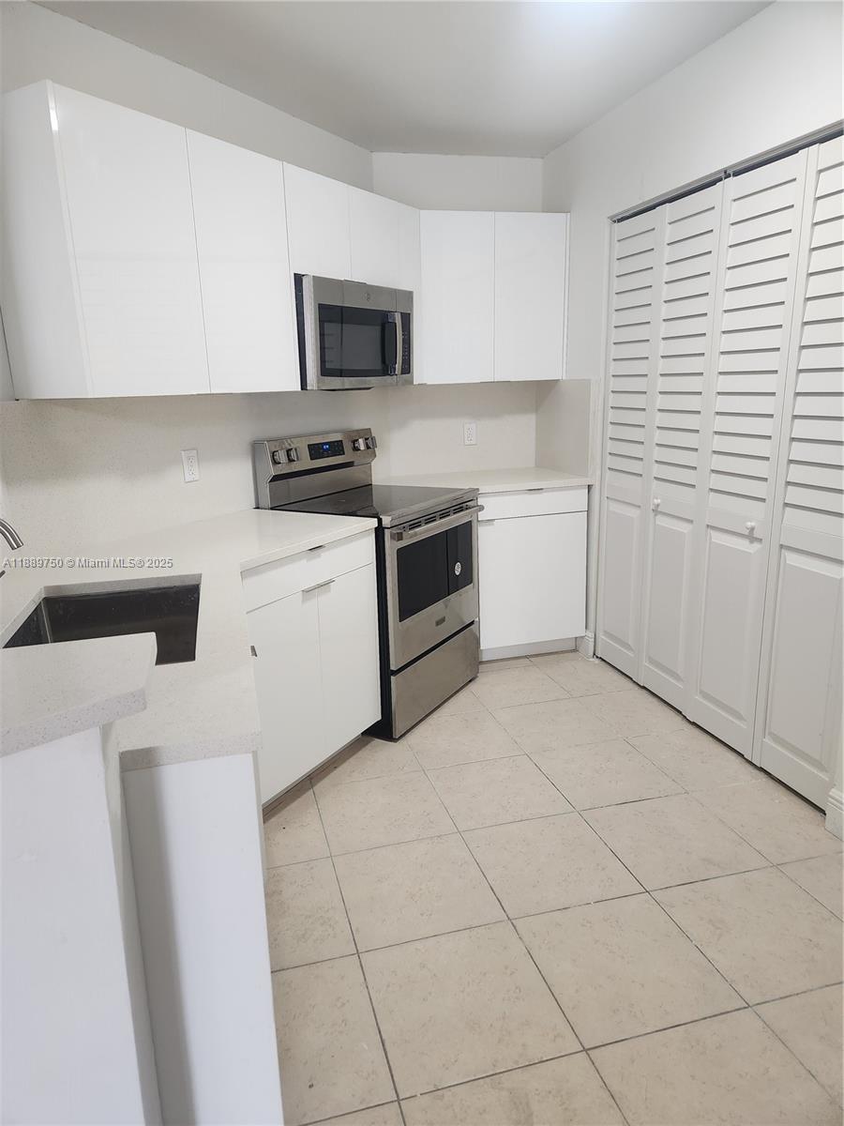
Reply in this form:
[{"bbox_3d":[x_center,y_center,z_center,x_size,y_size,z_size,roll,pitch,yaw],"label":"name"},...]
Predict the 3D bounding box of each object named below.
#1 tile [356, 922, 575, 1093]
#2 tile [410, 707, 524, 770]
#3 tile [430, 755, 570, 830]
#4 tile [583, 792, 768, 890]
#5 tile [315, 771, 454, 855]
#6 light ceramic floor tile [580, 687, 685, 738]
[{"bbox_3d":[0.094,1.007,1.724,0.406,0.010,0.406,-4,14,-15],"label":"tile"},{"bbox_3d":[0.154,0.714,3.034,0.413,0.010,0.413,-5,14,-15],"label":"tile"},{"bbox_3d":[0.267,0.805,2.640,0.413,0.010,0.413,-5,14,-15],"label":"tile"},{"bbox_3d":[0.771,0.854,2.322,0.406,0.010,0.406,-4,14,-15],"label":"tile"},{"bbox_3d":[-0.131,0.823,2.489,0.406,0.010,0.406,-4,14,-15],"label":"tile"},{"bbox_3d":[0.944,0.647,3.244,0.395,0.010,0.413,-5,14,-15],"label":"light ceramic floor tile"}]

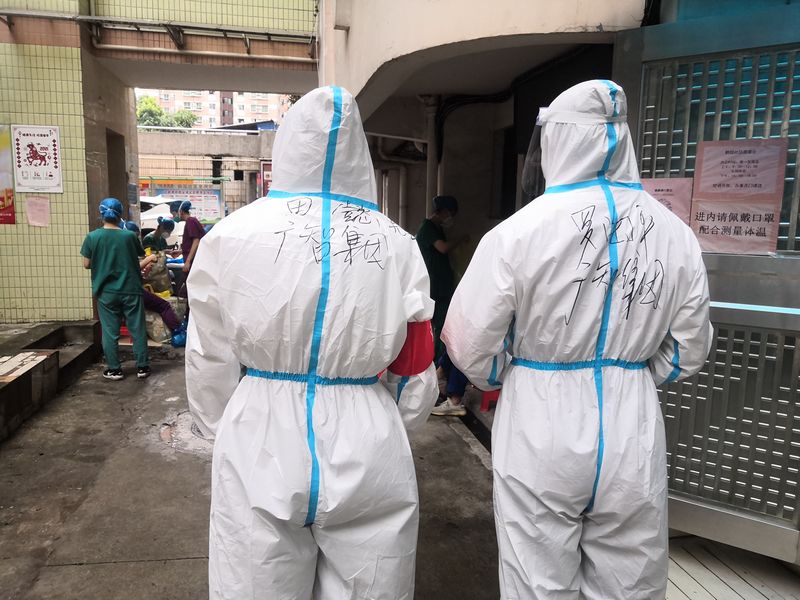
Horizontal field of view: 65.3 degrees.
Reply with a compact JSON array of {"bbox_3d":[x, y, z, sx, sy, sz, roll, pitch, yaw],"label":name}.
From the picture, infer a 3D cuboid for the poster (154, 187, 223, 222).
[{"bbox_3d":[-5.418,-2.407,16.003,1.669,0.884,0.030,0,8,-8],"label":"poster"}]

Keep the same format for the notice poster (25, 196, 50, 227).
[{"bbox_3d":[-3.428,-0.836,5.915,0.193,0.286,0.010,0,8,-11],"label":"notice poster"}]

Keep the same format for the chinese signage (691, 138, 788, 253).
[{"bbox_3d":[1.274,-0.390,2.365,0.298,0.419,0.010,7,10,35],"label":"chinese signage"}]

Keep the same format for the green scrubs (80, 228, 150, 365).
[{"bbox_3d":[-2.544,-0.022,5.600,0.520,1.250,0.340,0,8,-7],"label":"green scrubs"}]

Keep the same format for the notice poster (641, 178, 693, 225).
[{"bbox_3d":[1.050,-0.345,2.534,0.220,0.294,0.010,7,10,35],"label":"notice poster"}]

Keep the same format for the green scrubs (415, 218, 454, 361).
[{"bbox_3d":[0.275,-0.038,5.200,0.360,1.280,0.460,1,8,0],"label":"green scrubs"}]

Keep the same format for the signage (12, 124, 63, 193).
[{"bbox_3d":[-3.395,-1.317,5.850,0.408,0.610,0.020,0,8,-11],"label":"signage"}]

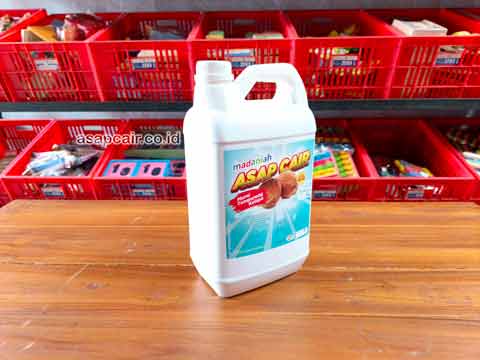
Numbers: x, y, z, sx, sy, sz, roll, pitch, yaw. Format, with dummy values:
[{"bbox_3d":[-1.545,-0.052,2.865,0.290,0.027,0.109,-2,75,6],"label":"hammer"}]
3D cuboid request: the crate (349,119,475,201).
[{"bbox_3d":[0.770,-0.066,1.585,0.400,0.250,0.500,0,39,1],"label":"crate"}]

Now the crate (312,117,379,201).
[{"bbox_3d":[0.362,-0.066,1.594,0.400,0.250,0.500,0,39,1],"label":"crate"}]

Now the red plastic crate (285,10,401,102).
[{"bbox_3d":[0.413,-0.590,1.478,0.400,0.250,0.500,0,39,1],"label":"red plastic crate"}]

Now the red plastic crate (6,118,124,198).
[{"bbox_3d":[-0.693,-0.059,1.388,0.335,0.214,0.429,0,39,1],"label":"red plastic crate"}]

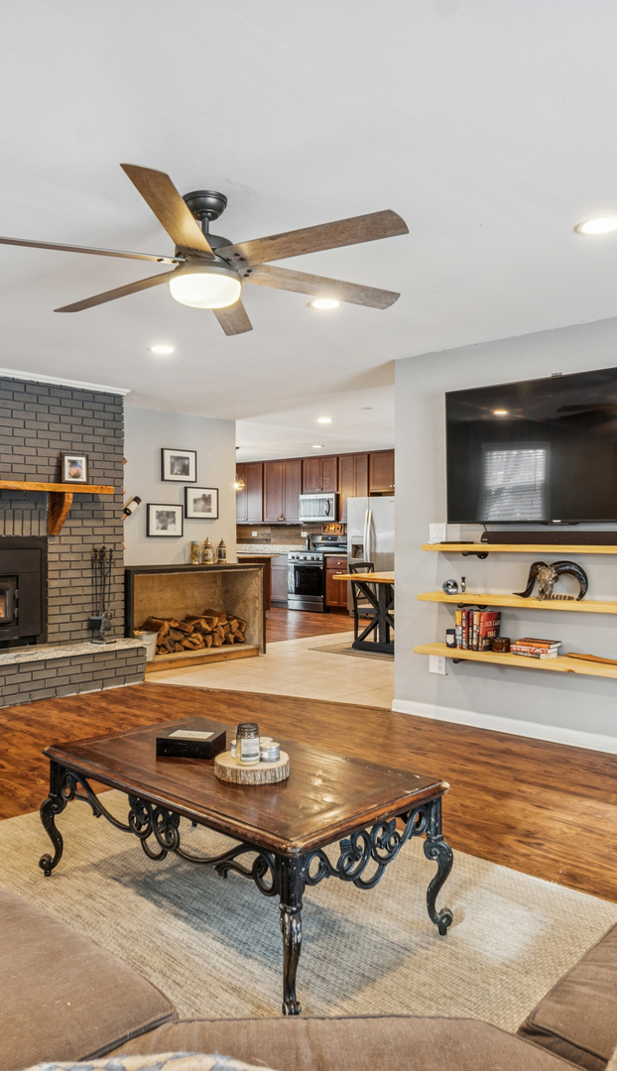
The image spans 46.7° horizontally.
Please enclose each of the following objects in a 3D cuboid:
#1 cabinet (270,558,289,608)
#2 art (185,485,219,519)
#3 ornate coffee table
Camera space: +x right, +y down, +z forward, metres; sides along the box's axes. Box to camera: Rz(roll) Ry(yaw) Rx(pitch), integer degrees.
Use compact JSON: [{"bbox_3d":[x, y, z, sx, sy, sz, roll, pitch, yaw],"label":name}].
[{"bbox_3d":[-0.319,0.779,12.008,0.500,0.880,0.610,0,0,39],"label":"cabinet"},{"bbox_3d":[-1.051,-0.312,7.057,0.025,0.310,0.400,0,0,44],"label":"art"},{"bbox_3d":[-0.248,0.956,2.320,1.210,0.437,0.665,0,0,43],"label":"ornate coffee table"}]

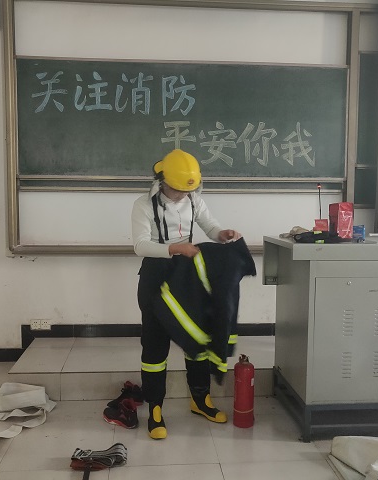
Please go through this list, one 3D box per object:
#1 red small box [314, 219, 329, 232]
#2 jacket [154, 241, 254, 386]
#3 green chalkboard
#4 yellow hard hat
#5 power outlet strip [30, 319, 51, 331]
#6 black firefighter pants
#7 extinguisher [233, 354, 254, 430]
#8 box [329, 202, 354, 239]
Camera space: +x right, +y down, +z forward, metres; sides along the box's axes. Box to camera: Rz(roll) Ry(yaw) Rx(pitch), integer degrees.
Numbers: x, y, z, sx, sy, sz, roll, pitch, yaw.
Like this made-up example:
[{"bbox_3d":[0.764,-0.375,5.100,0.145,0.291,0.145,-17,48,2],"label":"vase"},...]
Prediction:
[{"bbox_3d":[0.892,-0.091,3.140,0.090,0.104,0.070,0,5,-5],"label":"red small box"},{"bbox_3d":[0.086,0.414,2.740,0.560,0.849,0.280,-1,5,-20],"label":"jacket"},{"bbox_3d":[-0.010,-0.998,3.946,2.824,1.008,0.040,0,5,-5],"label":"green chalkboard"},{"bbox_3d":[-0.063,-0.422,2.790,0.235,0.190,0.290,-3,39,-37],"label":"yellow hard hat"},{"bbox_3d":[-1.296,0.746,4.051,0.175,0.090,0.015,0,5,-5],"label":"power outlet strip"},{"bbox_3d":[-0.100,0.578,2.968,0.440,0.960,0.320,-2,5,-25],"label":"black firefighter pants"},{"bbox_3d":[0.346,0.947,2.933,0.130,0.452,0.130,0,5,0],"label":"extinguisher"},{"bbox_3d":[1.037,-0.133,3.134,0.103,0.236,0.130,0,5,-5],"label":"box"}]

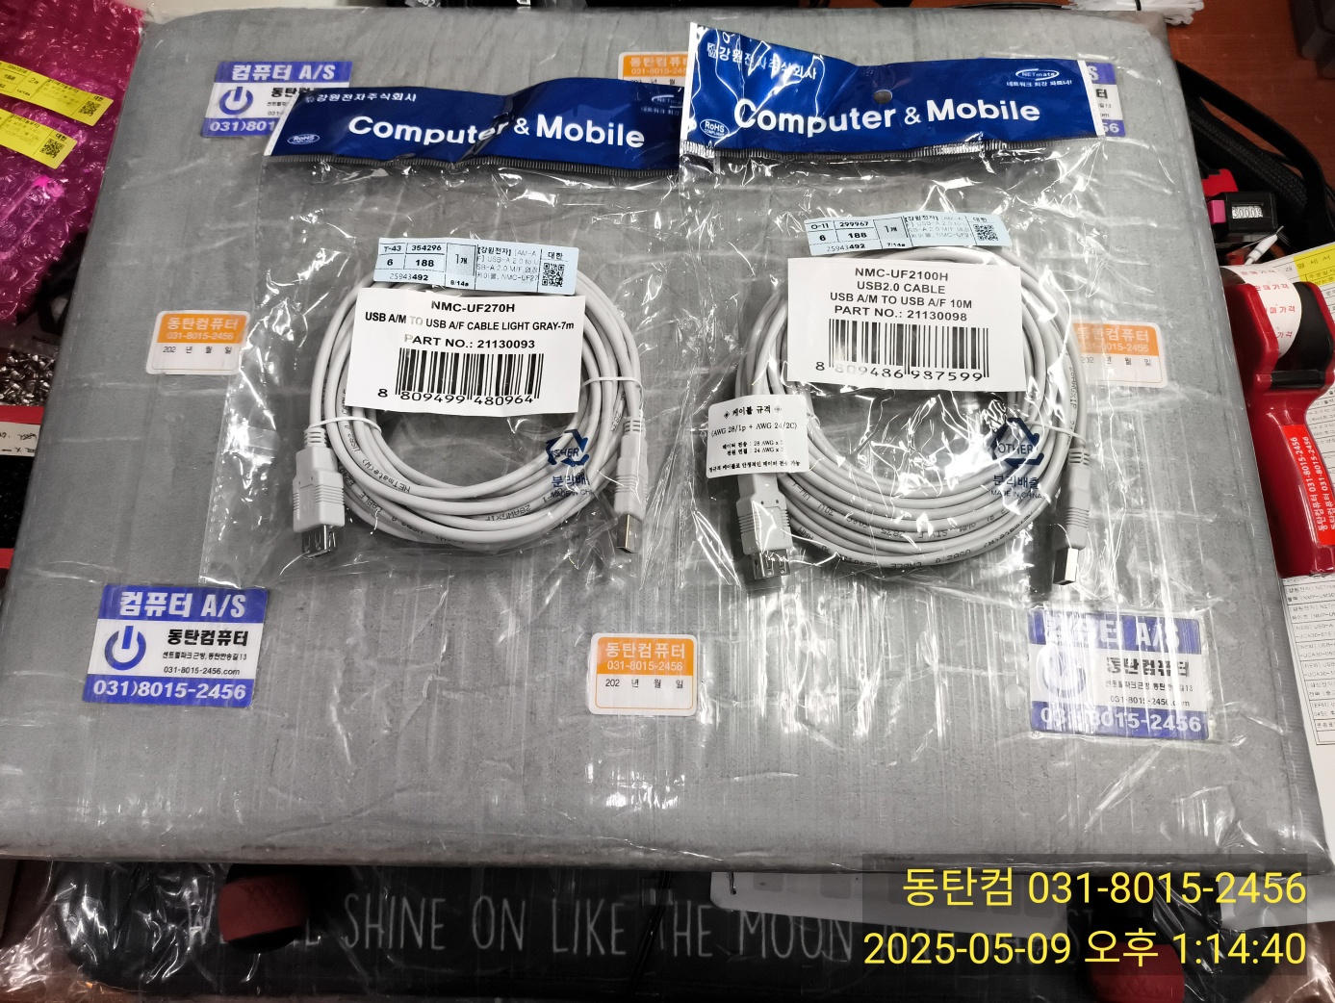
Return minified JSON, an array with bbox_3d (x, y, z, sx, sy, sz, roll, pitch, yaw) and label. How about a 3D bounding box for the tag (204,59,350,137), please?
[{"bbox_3d":[-0.185,-0.191,0.458,0.065,0.002,0.046,1,71,1],"label":"tag"}]

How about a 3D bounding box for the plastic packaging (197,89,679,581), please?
[{"bbox_3d":[-0.088,-0.086,0.409,0.194,0.022,0.244,0,71,1],"label":"plastic packaging"}]

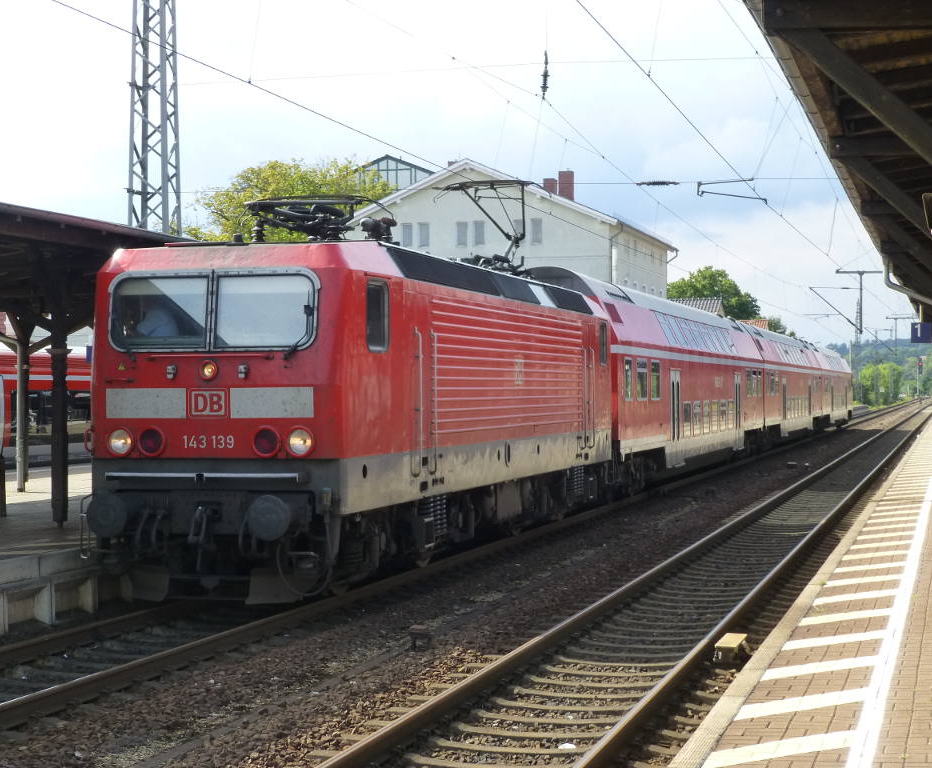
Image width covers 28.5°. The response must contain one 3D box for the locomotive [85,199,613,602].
[{"bbox_3d":[-0.672,0.103,26.656,3.020,4.600,16.640,0,0,15],"label":"locomotive"}]

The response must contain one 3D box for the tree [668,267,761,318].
[{"bbox_3d":[20.636,-3.686,155.019,8.800,12.490,8.800,0,0,15],"label":"tree"}]

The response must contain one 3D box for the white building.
[{"bbox_3d":[2.749,-5.269,113.237,17.200,15.100,21.000,0,0,15],"label":"white building"}]

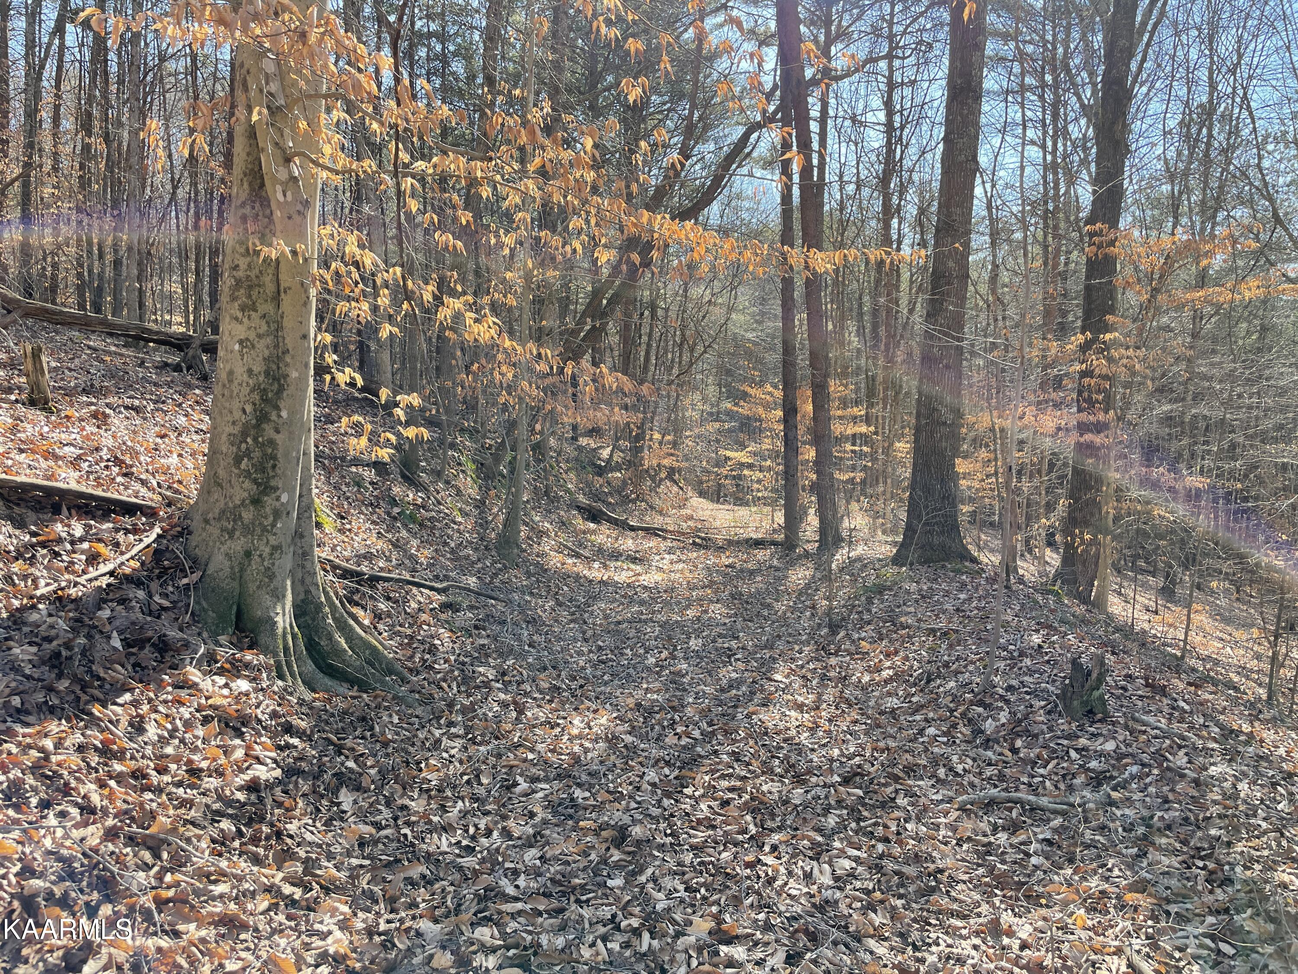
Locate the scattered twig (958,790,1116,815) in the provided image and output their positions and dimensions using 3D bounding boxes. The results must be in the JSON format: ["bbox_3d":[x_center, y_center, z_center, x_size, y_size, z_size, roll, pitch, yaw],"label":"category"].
[{"bbox_3d":[1.575,1.296,4.000,0.630,0.070,0.130,1,2,-3],"label":"scattered twig"}]

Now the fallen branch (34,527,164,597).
[{"bbox_3d":[-3.118,0.406,5.575,0.140,0.090,1.250,1,13,1],"label":"fallen branch"}]

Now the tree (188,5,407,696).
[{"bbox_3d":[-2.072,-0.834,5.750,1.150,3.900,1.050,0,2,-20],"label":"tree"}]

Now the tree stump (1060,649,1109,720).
[{"bbox_3d":[2.276,1.026,5.100,0.240,0.350,0.220,2,2,17],"label":"tree stump"}]

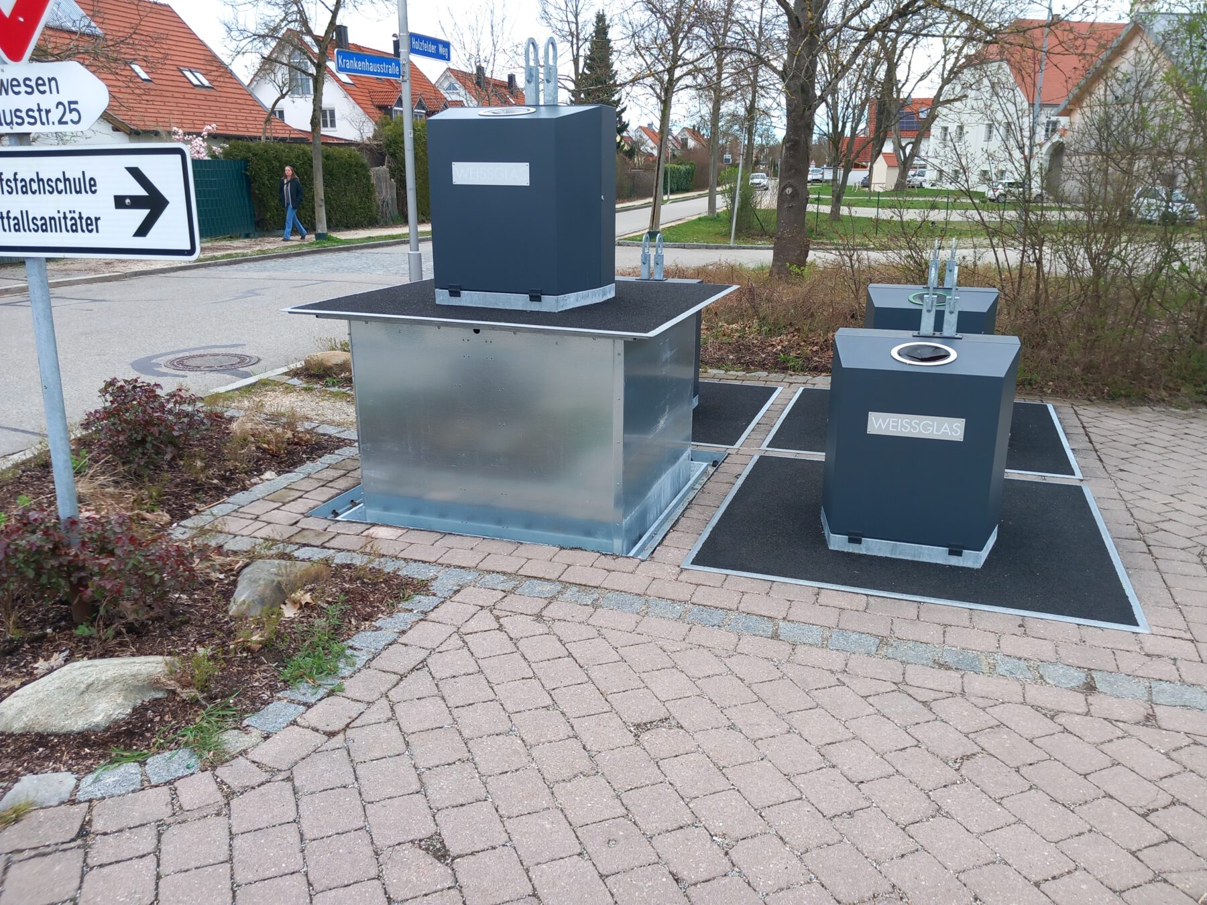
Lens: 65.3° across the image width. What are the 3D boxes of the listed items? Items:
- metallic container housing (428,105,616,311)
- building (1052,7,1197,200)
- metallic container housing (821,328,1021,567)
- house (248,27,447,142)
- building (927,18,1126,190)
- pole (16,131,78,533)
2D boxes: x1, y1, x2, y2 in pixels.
[{"bbox_3d":[-0.401,-1.180,4.515,0.779,0.894,0.604,6,18,18],"label":"metallic container housing"},{"bbox_3d":[42.210,-26.566,74.170,9.800,13.100,14.000,9,19,28],"label":"building"},{"bbox_3d":[1.397,-0.051,4.216,0.779,0.894,0.604,6,18,18],"label":"metallic container housing"},{"bbox_3d":[-16.991,-23.300,65.973,11.000,9.650,16.300,5,18,14],"label":"house"},{"bbox_3d":[44.630,-31.927,87.783,21.000,15.000,14.900,-3,17,-10],"label":"building"},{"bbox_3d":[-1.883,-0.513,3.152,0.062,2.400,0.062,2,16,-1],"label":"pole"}]

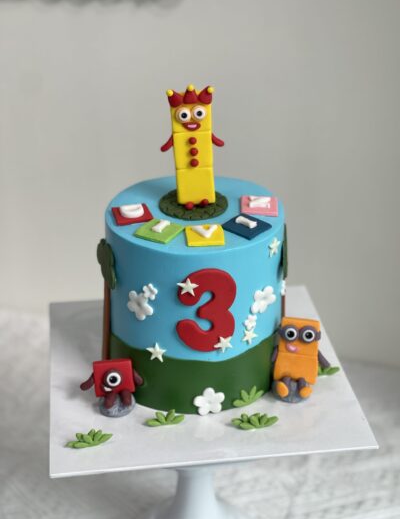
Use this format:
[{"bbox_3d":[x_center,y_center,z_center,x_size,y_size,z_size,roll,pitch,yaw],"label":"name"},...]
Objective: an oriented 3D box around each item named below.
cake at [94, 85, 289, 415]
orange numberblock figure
[{"bbox_3d":[-0.006,-0.019,0.864,0.164,0.266,0.160,-3,28,-7],"label":"cake"},{"bbox_3d":[0.090,0.085,0.873,0.052,0.075,0.035,3,28,6],"label":"orange numberblock figure"}]

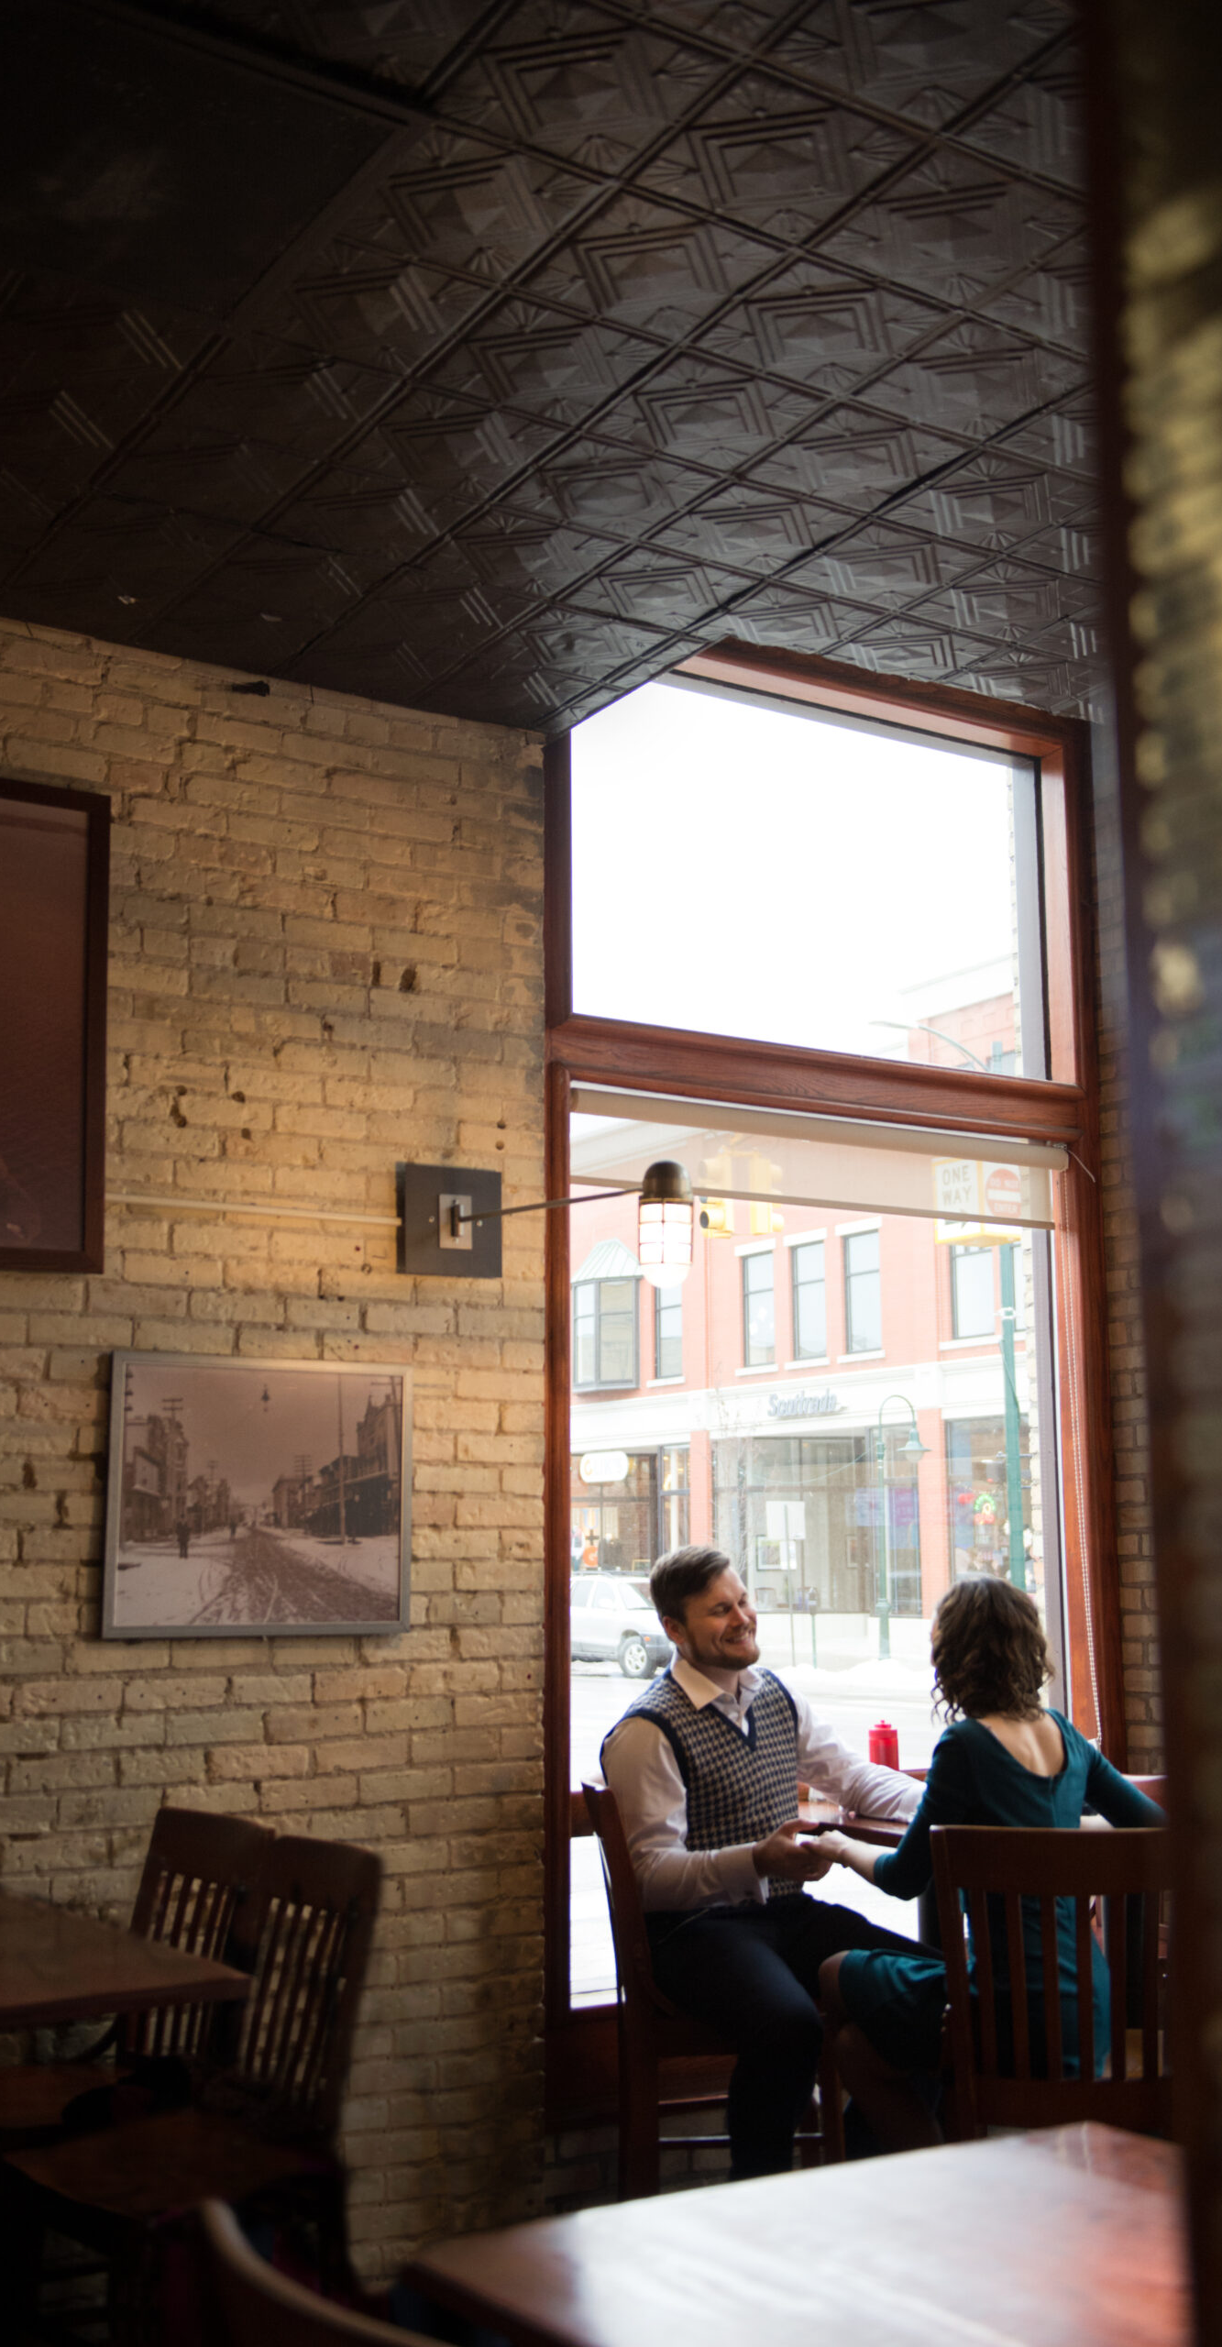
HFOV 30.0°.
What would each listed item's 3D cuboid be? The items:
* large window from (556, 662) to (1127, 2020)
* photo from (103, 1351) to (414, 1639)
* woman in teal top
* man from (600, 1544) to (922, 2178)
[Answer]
[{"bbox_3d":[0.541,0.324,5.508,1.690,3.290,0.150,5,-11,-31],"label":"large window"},{"bbox_3d":[-0.688,0.642,4.523,0.645,0.540,0.035,5,-11,-31],"label":"photo"},{"bbox_3d":[0.666,1.355,4.065,0.550,1.270,0.680,7,-12,-39],"label":"woman in teal top"},{"bbox_3d":[0.311,1.375,4.335,0.650,1.320,0.620,-8,-12,41],"label":"man"}]

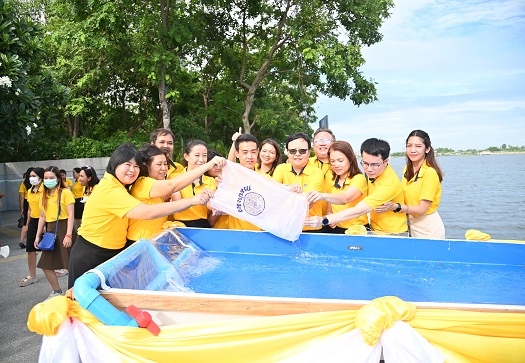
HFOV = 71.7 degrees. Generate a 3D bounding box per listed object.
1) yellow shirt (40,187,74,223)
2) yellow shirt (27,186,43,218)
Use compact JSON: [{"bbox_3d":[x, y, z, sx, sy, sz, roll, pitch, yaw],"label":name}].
[{"bbox_3d":[-2.461,0.276,4.360,0.430,0.450,0.250,-1,3,9],"label":"yellow shirt"},{"bbox_3d":[-3.043,0.285,4.930,0.410,0.460,0.240,0,4,24],"label":"yellow shirt"}]

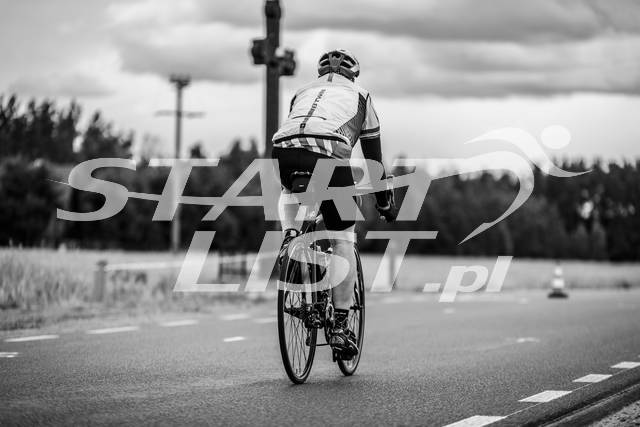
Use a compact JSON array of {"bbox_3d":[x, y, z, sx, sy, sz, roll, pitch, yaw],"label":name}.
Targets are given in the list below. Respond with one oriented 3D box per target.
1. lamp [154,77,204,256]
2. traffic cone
[{"bbox_3d":[-7.620,-2.712,135.000,2.700,9.650,0.800,1,-1,0],"label":"lamp"},{"bbox_3d":[3.275,0.916,34.200,0.280,0.510,0.280,0,-1,6],"label":"traffic cone"}]

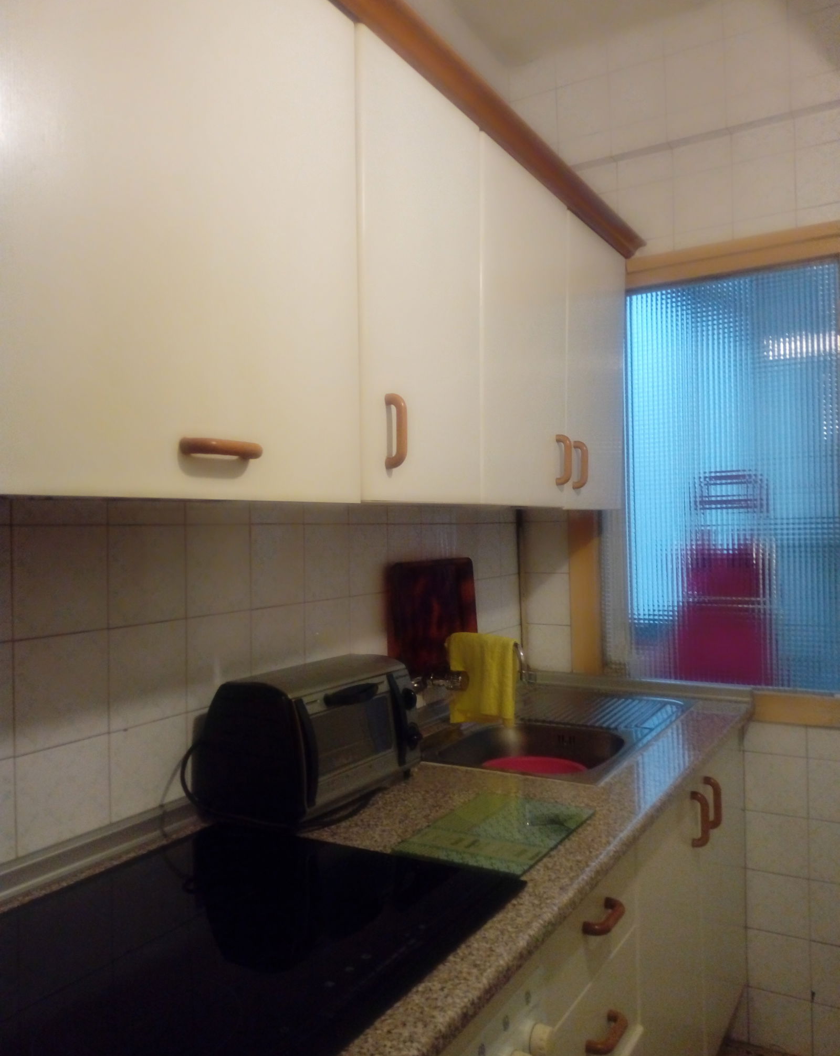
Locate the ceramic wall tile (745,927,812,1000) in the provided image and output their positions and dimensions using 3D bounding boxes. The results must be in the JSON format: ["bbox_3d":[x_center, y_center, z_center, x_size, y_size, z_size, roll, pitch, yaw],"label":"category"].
[{"bbox_3d":[0.912,1.105,2.218,0.151,0.151,0.010,-1,0,30],"label":"ceramic wall tile"}]

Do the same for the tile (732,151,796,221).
[{"bbox_3d":[0.868,-0.858,2.201,0.150,0.150,0.010,-1,0,31],"label":"tile"}]

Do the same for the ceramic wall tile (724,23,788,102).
[{"bbox_3d":[0.838,-1.159,2.167,0.150,0.150,0.010,-1,0,31],"label":"ceramic wall tile"}]

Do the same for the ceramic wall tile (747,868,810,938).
[{"bbox_3d":[0.900,0.945,2.196,0.150,0.150,0.010,-1,0,31],"label":"ceramic wall tile"}]

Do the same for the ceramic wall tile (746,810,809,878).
[{"bbox_3d":[0.908,0.803,2.219,0.151,0.151,0.010,-1,0,30],"label":"ceramic wall tile"}]

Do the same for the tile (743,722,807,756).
[{"bbox_3d":[0.903,0.537,2.220,0.151,0.079,0.010,-1,0,30],"label":"tile"}]

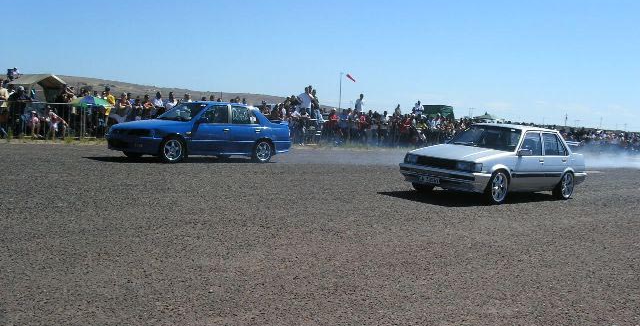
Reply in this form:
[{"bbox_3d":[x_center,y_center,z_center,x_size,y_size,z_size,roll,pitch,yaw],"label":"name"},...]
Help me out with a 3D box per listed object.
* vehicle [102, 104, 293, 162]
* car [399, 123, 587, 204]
[{"bbox_3d":[-2.805,-0.736,16.552,1.690,1.370,4.280,8,5,43],"label":"vehicle"},{"bbox_3d":[3.345,-0.049,13.063,1.640,1.340,4.140,8,5,44],"label":"car"}]

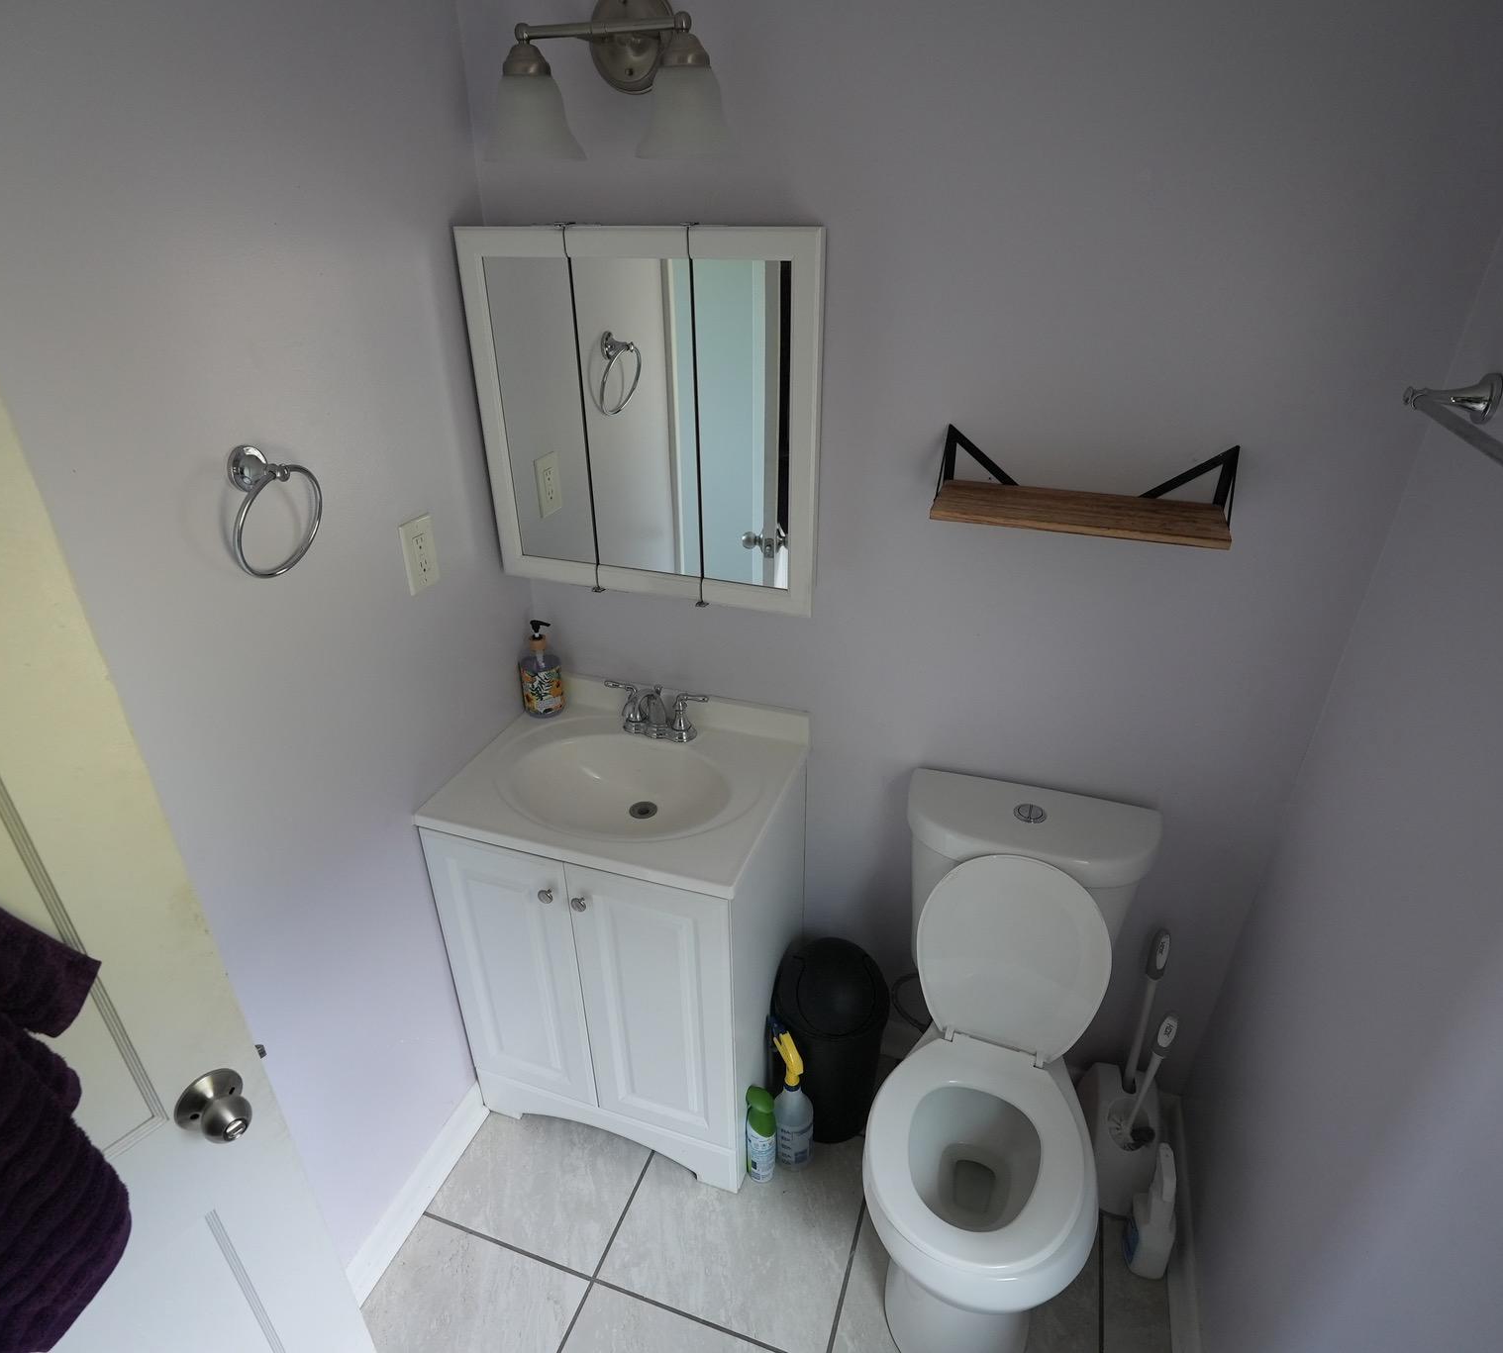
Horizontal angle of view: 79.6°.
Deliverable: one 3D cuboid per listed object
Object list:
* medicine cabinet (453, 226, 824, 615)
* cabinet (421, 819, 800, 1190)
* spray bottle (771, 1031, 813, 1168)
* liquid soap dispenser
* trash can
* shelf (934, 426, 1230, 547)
[{"bbox_3d":[-0.167,-0.444,1.564,0.617,0.606,0.117,9,30,17],"label":"medicine cabinet"},{"bbox_3d":[-0.240,0.561,1.937,0.605,0.805,0.456,9,30,17],"label":"cabinet"},{"bbox_3d":[0.081,0.878,1.883,0.084,0.297,0.135,-11,31,-19],"label":"spray bottle"},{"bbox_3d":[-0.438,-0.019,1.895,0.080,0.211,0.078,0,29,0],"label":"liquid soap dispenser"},{"bbox_3d":[0.165,0.768,1.927,0.244,0.444,0.244,0,29,0],"label":"trash can"},{"bbox_3d":[0.498,-0.291,1.359,0.425,0.109,0.153,9,30,17],"label":"shelf"}]

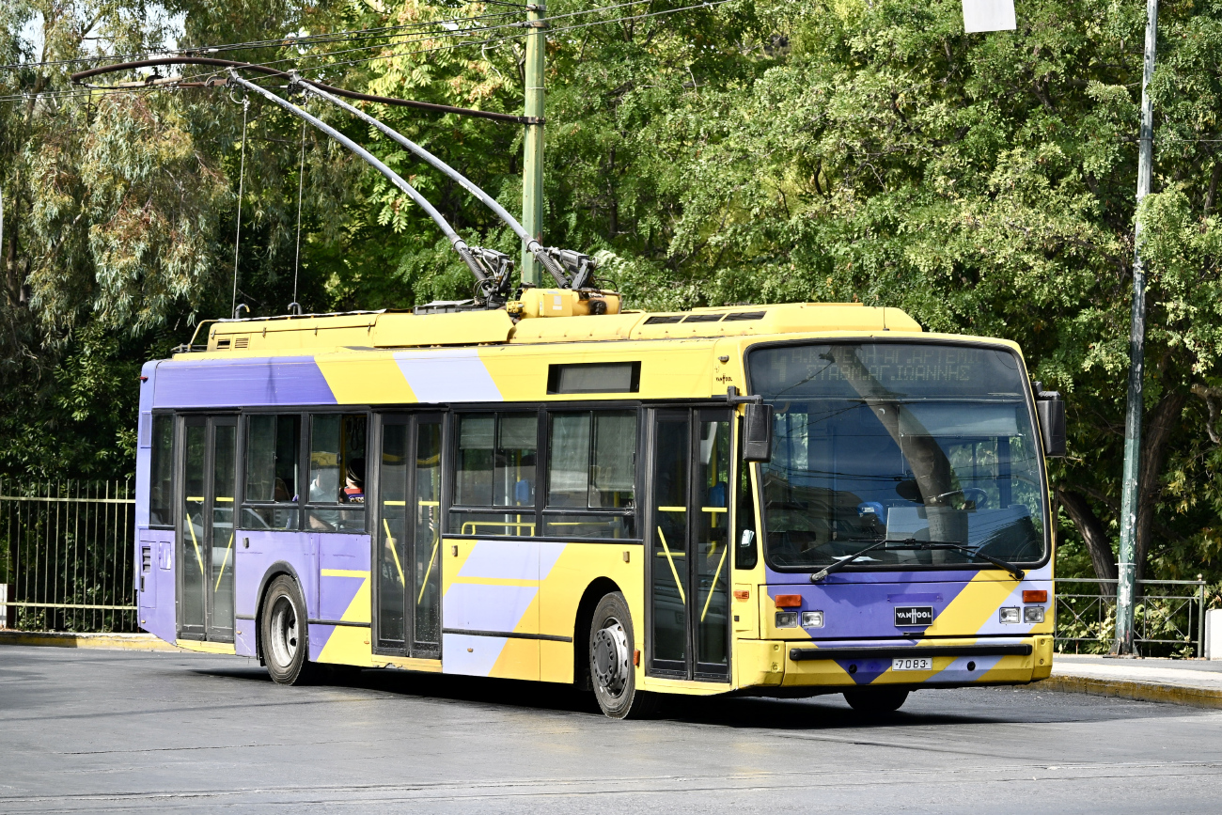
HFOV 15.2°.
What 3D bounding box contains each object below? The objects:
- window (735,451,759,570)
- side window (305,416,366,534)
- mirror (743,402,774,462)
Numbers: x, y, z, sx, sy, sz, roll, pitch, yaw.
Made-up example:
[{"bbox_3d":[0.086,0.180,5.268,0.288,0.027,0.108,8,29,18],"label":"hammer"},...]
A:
[{"bbox_3d":[1.006,0.613,33.034,0.060,1.097,0.330,3,-2,-28],"label":"window"},{"bbox_3d":[-2.272,0.547,38.246,0.050,0.967,1.108,1,-1,-31],"label":"side window"},{"bbox_3d":[1.053,0.181,32.722,0.230,0.420,0.140,0,-1,-5],"label":"mirror"}]

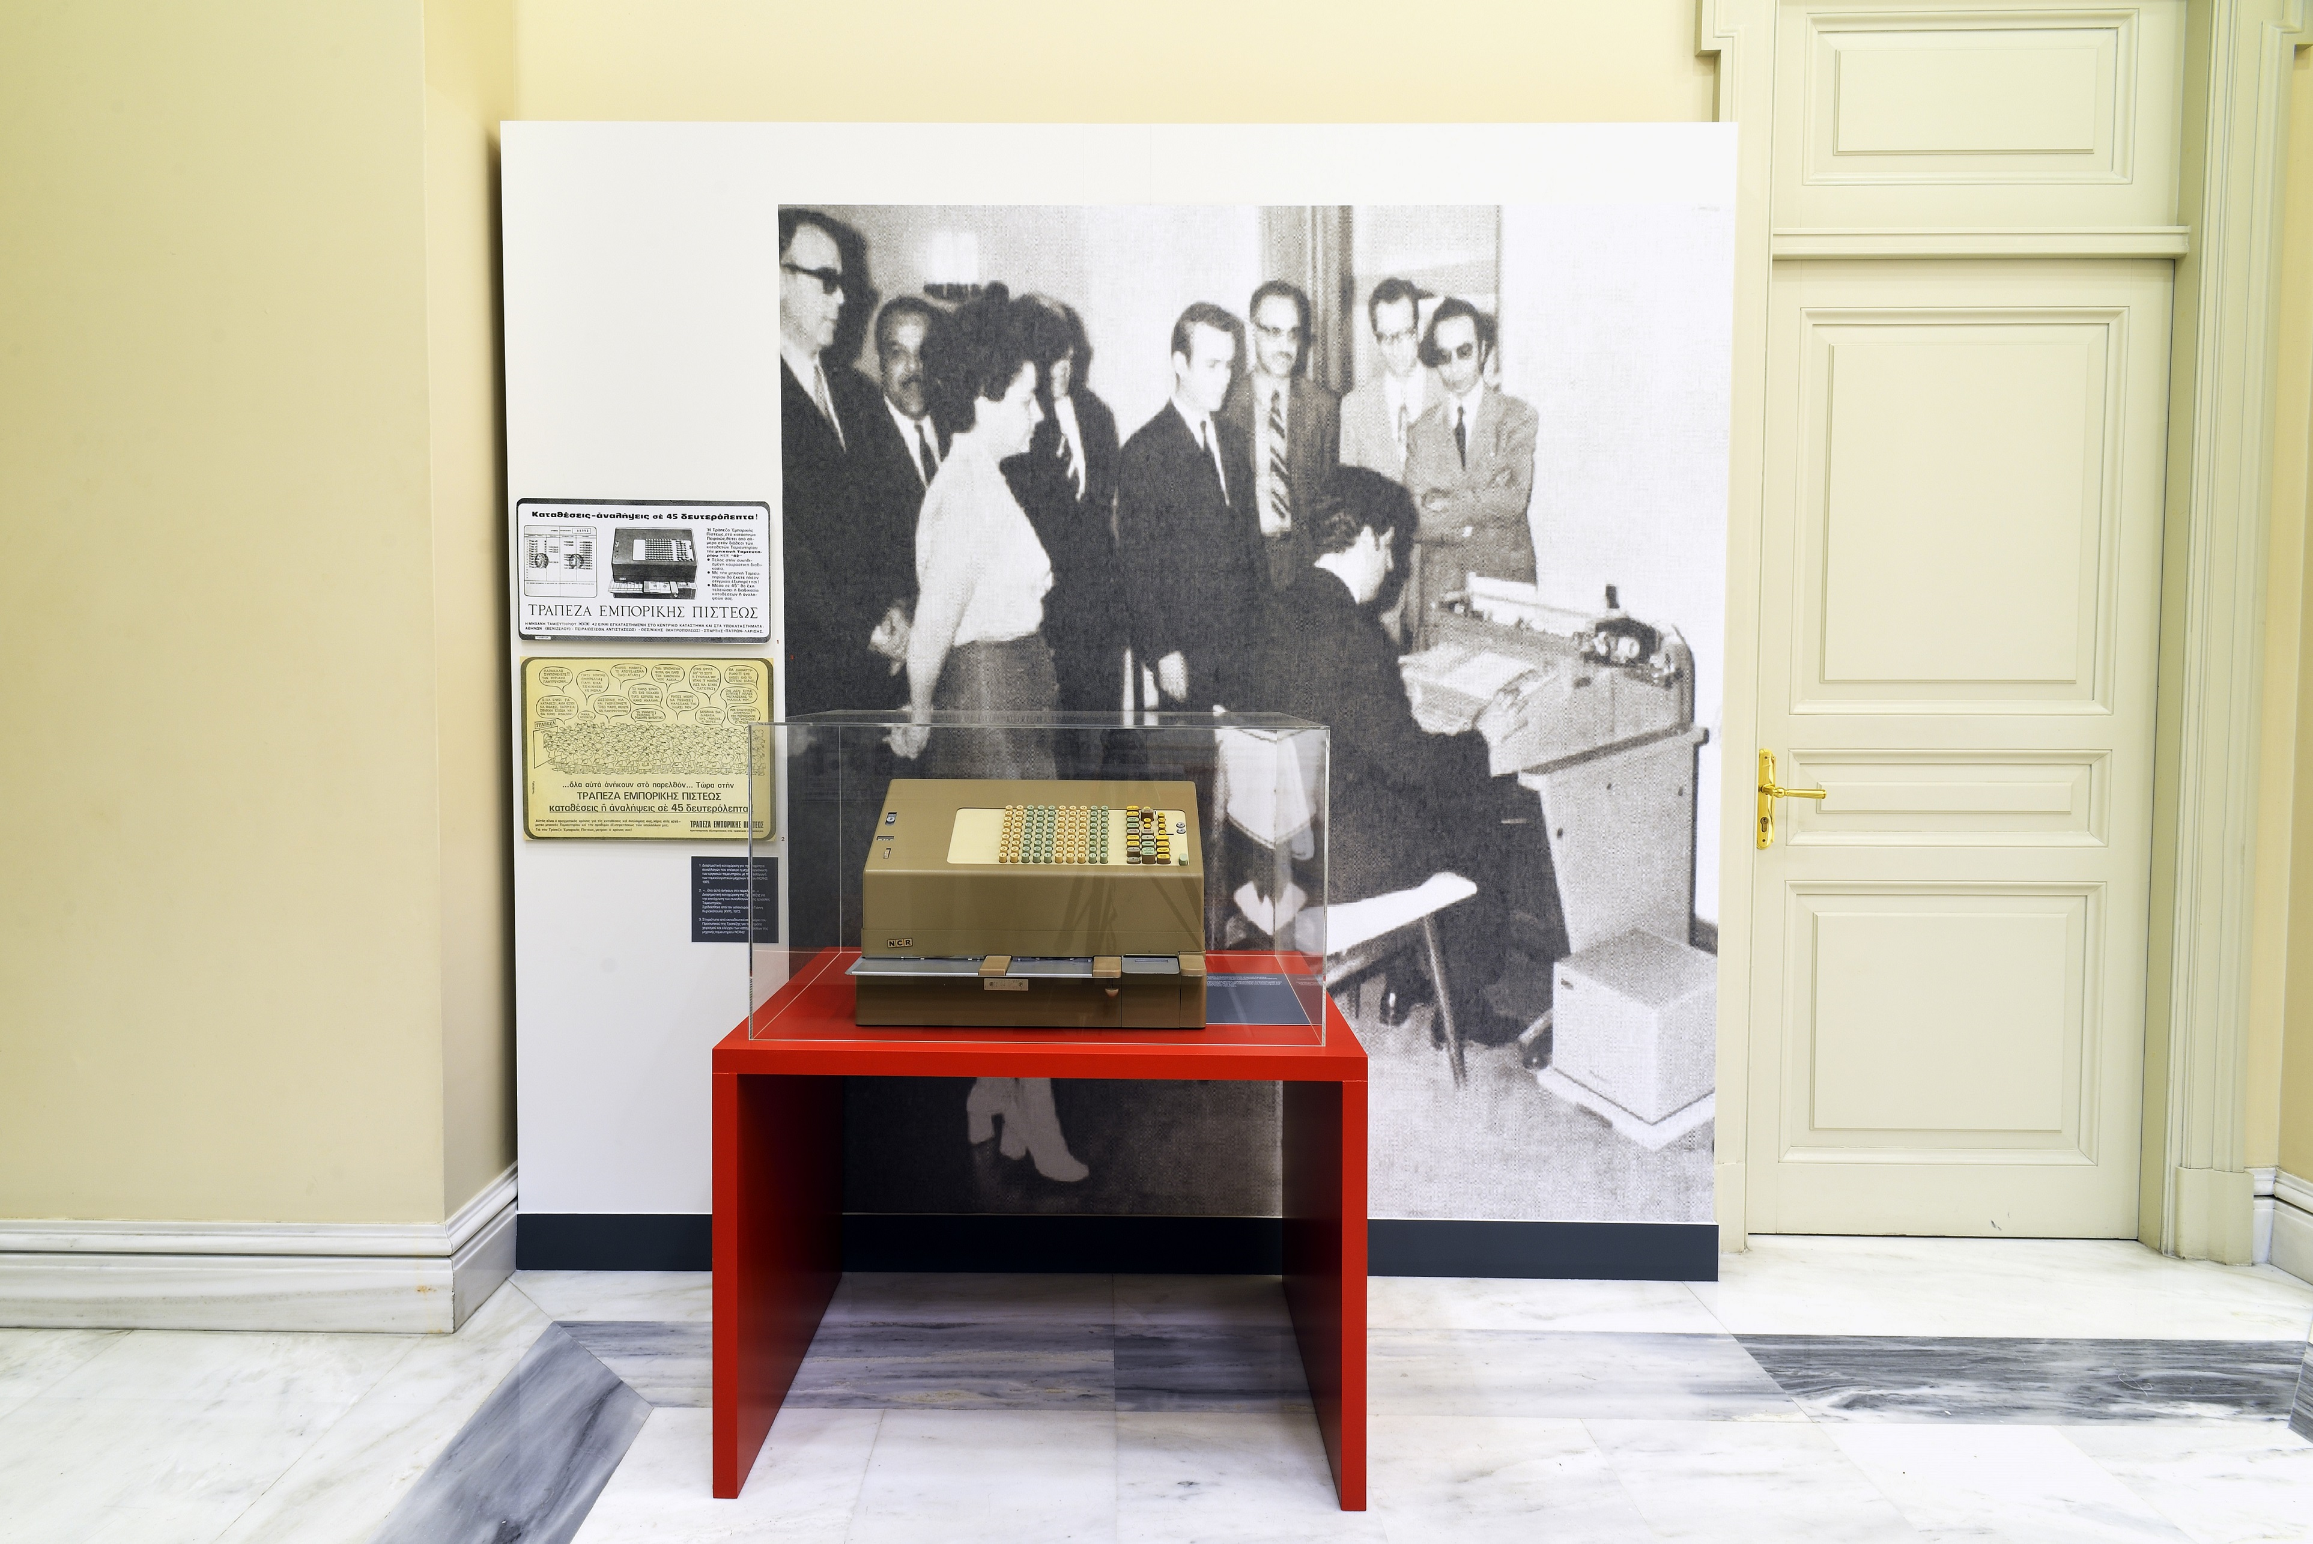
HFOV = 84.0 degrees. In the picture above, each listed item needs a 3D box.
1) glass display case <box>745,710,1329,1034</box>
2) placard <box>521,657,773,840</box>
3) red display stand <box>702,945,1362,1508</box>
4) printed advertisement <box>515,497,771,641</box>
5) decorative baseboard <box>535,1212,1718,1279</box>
[{"bbox_3d":[-0.189,0.154,2.316,0.899,0.496,0.636,1,3,-1],"label":"glass display case"},{"bbox_3d":[-1.061,-0.046,2.683,0.526,0.382,0.010,1,3,0],"label":"placard"},{"bbox_3d":[-0.183,0.753,2.340,1.000,0.702,0.748,1,3,-1],"label":"red display stand"},{"bbox_3d":[-1.060,-0.415,2.661,0.522,0.286,0.010,1,3,0],"label":"printed advertisement"},{"bbox_3d":[-0.083,1.018,2.760,2.558,0.124,0.020,1,3,0],"label":"decorative baseboard"}]

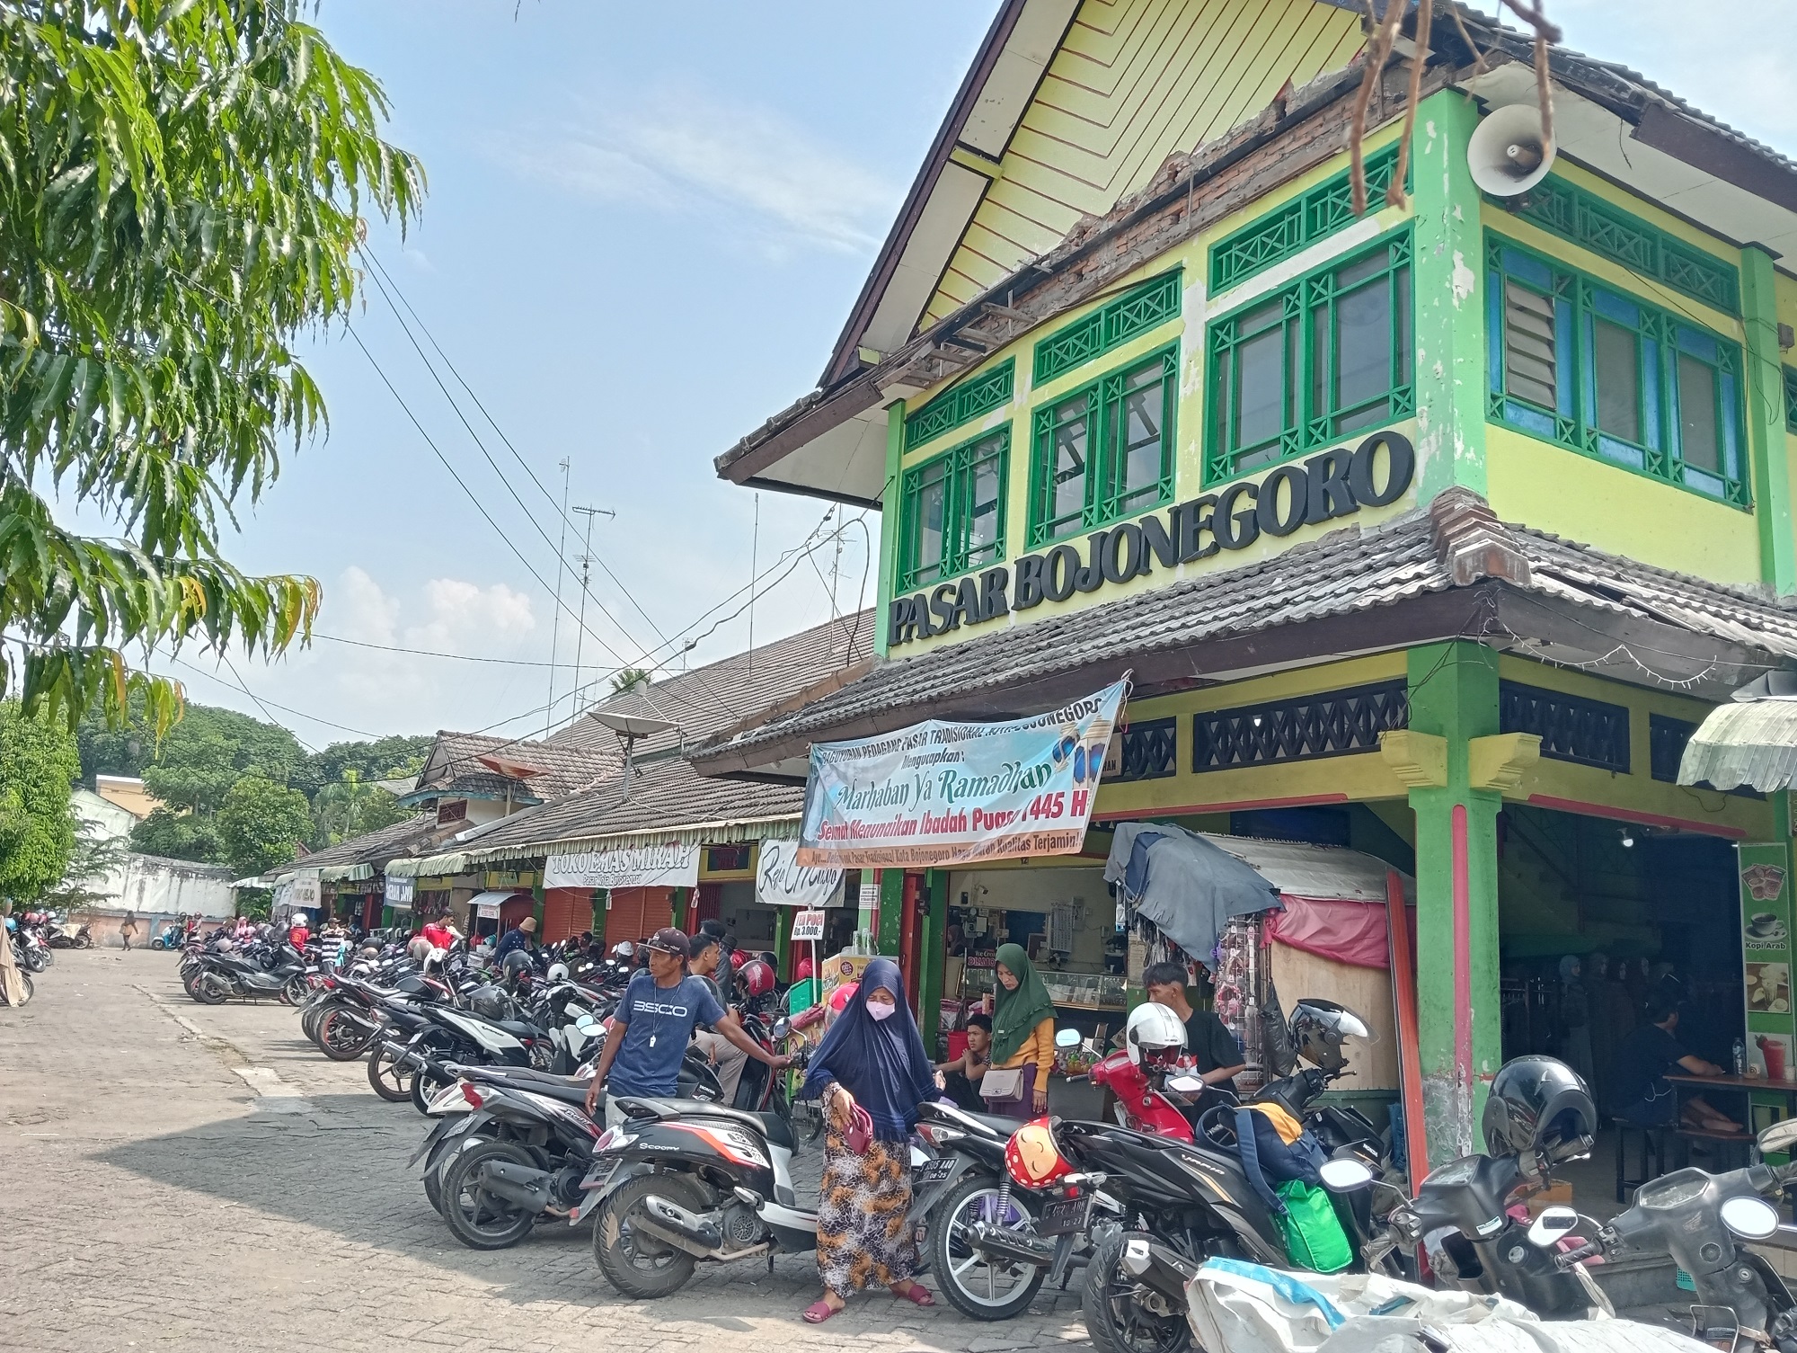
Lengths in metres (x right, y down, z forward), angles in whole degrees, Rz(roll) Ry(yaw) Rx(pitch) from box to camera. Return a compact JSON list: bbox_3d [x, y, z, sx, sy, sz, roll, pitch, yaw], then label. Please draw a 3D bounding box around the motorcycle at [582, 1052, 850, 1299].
[{"bbox_3d":[-0.586,2.175,6.585,1.860,1.110,0.690,11,-13,-33],"label":"motorcycle"}]

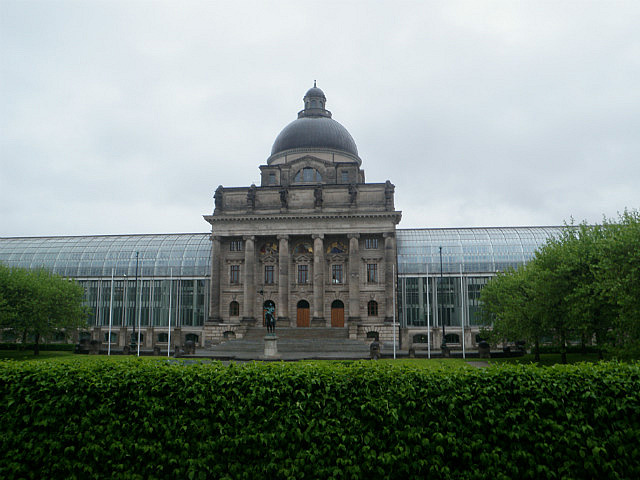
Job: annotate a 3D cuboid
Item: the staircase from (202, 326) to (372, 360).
[{"bbox_3d":[-3.492,13.074,67.568,20.553,3.000,9.500,-1,-9,6],"label":"staircase"}]

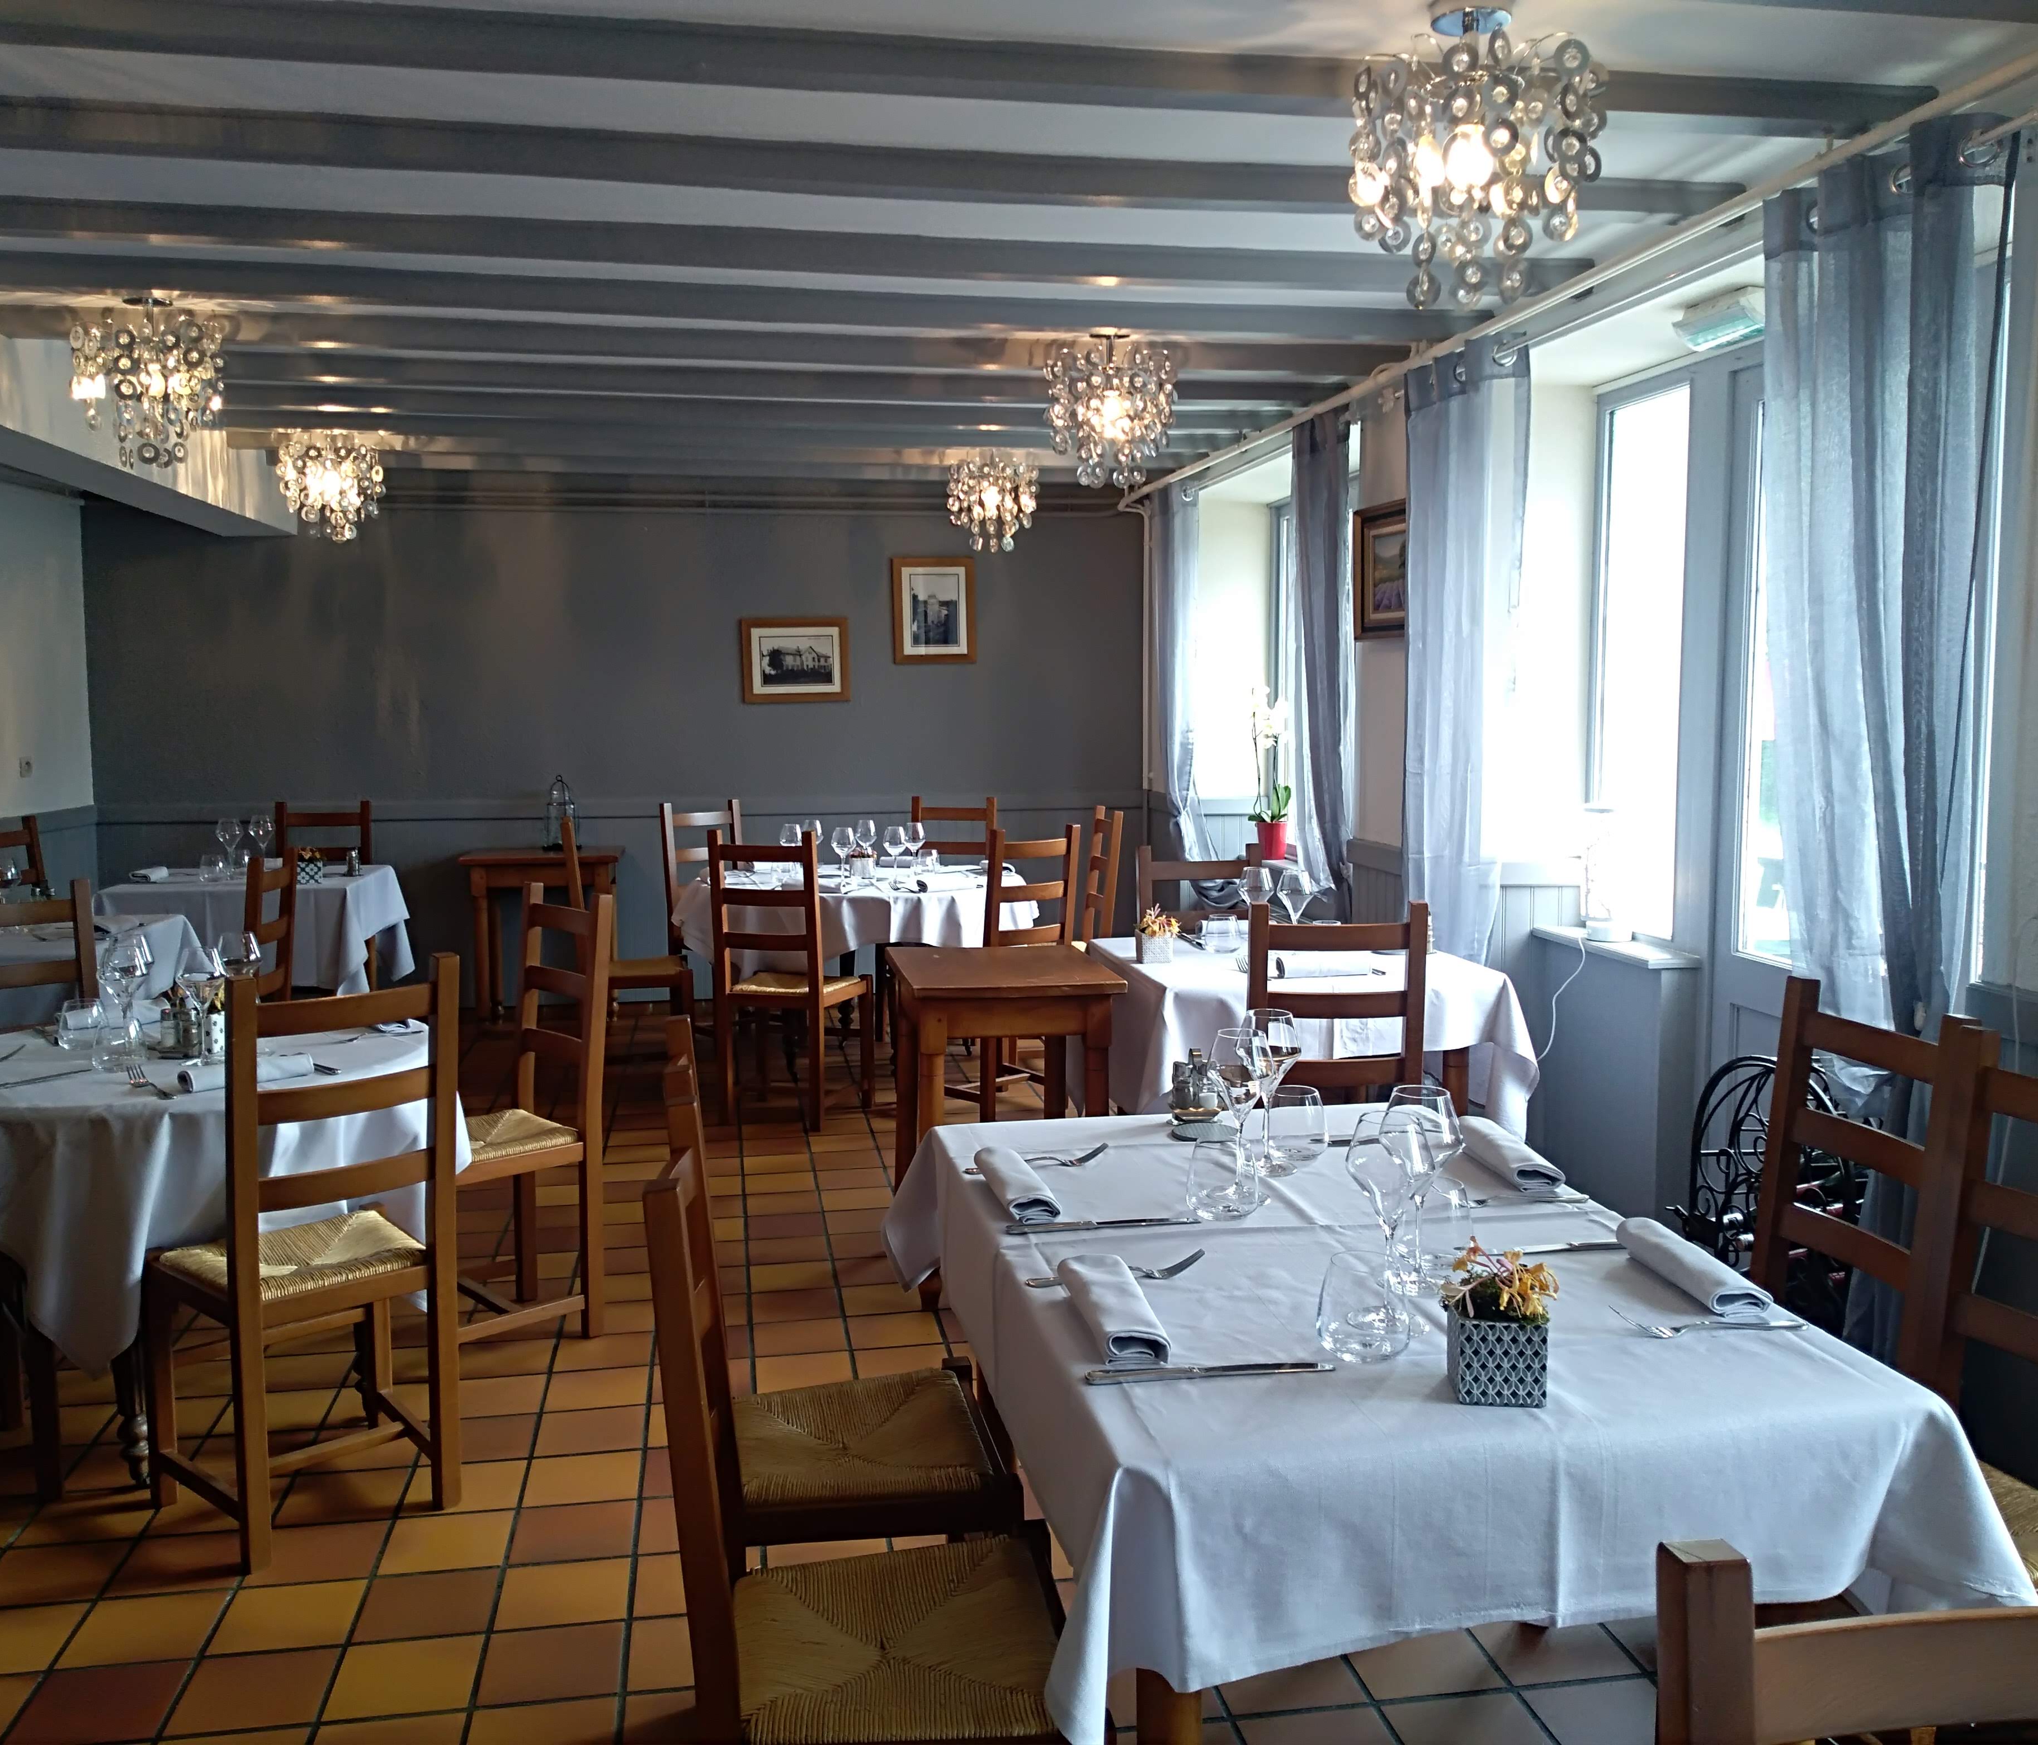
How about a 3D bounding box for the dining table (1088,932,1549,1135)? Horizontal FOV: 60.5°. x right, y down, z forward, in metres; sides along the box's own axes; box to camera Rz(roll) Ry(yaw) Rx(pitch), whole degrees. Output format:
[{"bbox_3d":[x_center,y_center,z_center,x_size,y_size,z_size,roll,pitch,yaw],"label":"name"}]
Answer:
[{"bbox_3d":[0.709,0.584,4.544,0.910,0.748,0.810,-2,6,-13],"label":"dining table"}]

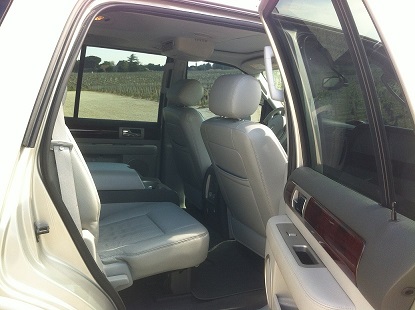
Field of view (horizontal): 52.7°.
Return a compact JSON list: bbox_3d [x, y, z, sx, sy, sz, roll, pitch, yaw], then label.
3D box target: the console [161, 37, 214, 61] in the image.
[{"bbox_3d":[-0.160,-0.624,2.428,0.300,0.110,0.260,1,11,-30],"label":"console"}]

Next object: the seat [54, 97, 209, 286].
[{"bbox_3d":[-0.452,0.165,1.996,0.840,1.040,0.560,1,11,-30],"label":"seat"}]

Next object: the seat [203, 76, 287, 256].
[{"bbox_3d":[0.404,0.134,2.476,0.830,1.100,0.550,1,11,-30],"label":"seat"}]

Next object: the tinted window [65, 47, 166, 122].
[{"bbox_3d":[-0.695,-0.510,3.079,0.820,0.500,0.040,1,25,-30],"label":"tinted window"}]

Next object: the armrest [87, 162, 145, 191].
[{"bbox_3d":[-0.591,0.118,2.382,0.400,0.100,0.280,1,11,-30],"label":"armrest"}]

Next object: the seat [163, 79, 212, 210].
[{"bbox_3d":[0.072,-0.008,3.199,0.830,1.070,0.550,1,11,-30],"label":"seat"}]

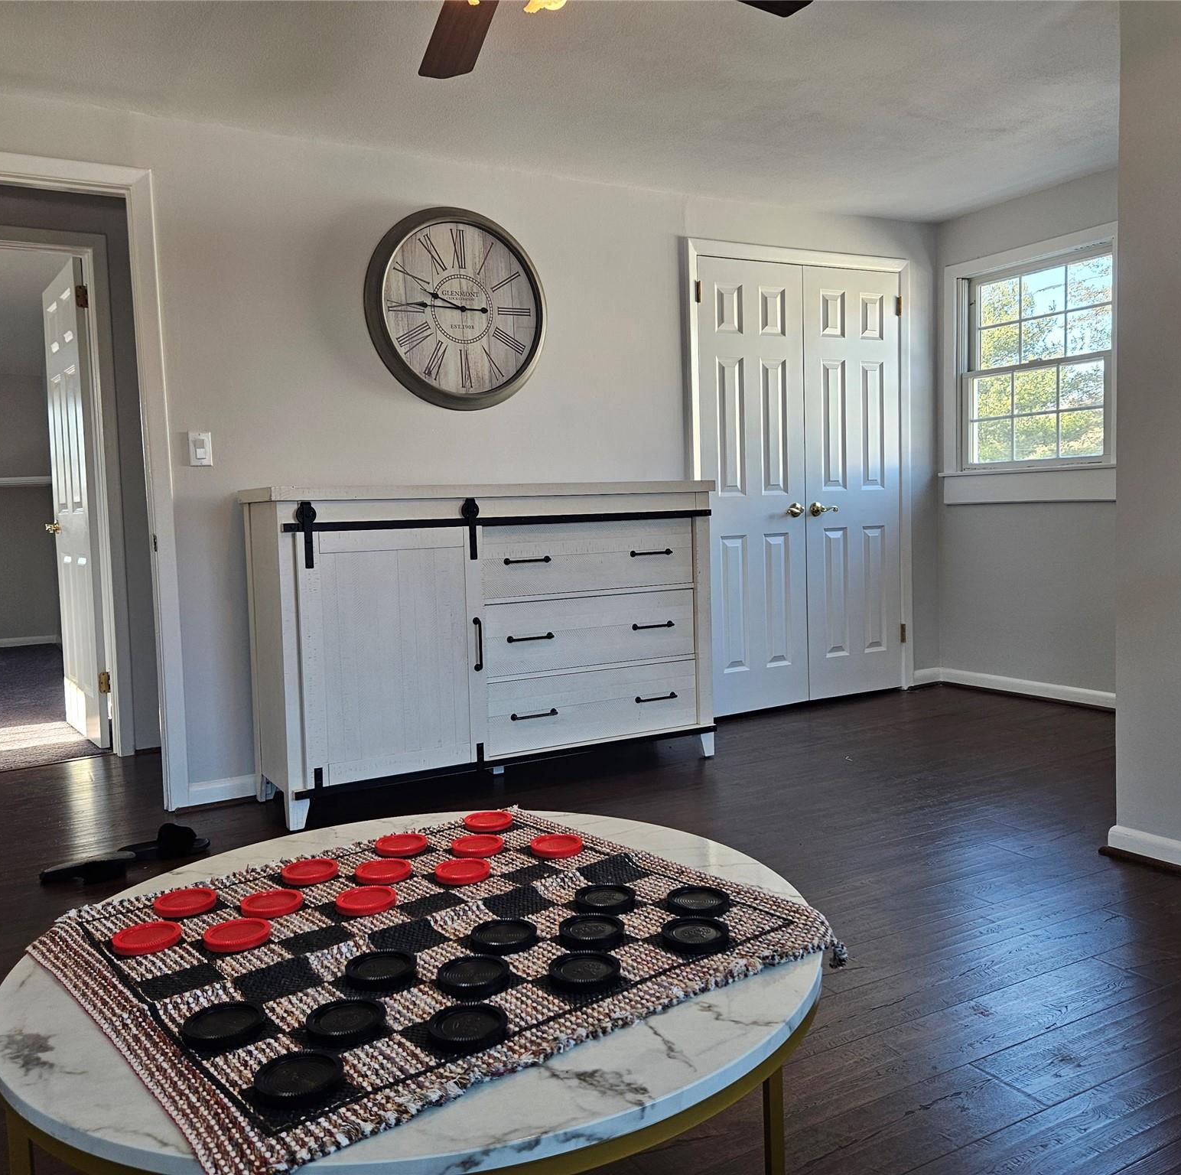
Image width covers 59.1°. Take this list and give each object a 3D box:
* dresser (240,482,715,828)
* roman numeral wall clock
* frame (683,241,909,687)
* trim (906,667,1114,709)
[{"bbox_3d":[-0.344,0.165,3.788,1.659,1.059,0.495,-4,5,-29],"label":"dresser"},{"bbox_3d":[-0.487,-1.056,3.956,0.757,0.757,0.070,-4,5,-29],"label":"roman numeral wall clock"},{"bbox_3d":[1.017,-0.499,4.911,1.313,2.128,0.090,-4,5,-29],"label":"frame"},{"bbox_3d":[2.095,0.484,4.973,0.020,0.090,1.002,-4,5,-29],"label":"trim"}]

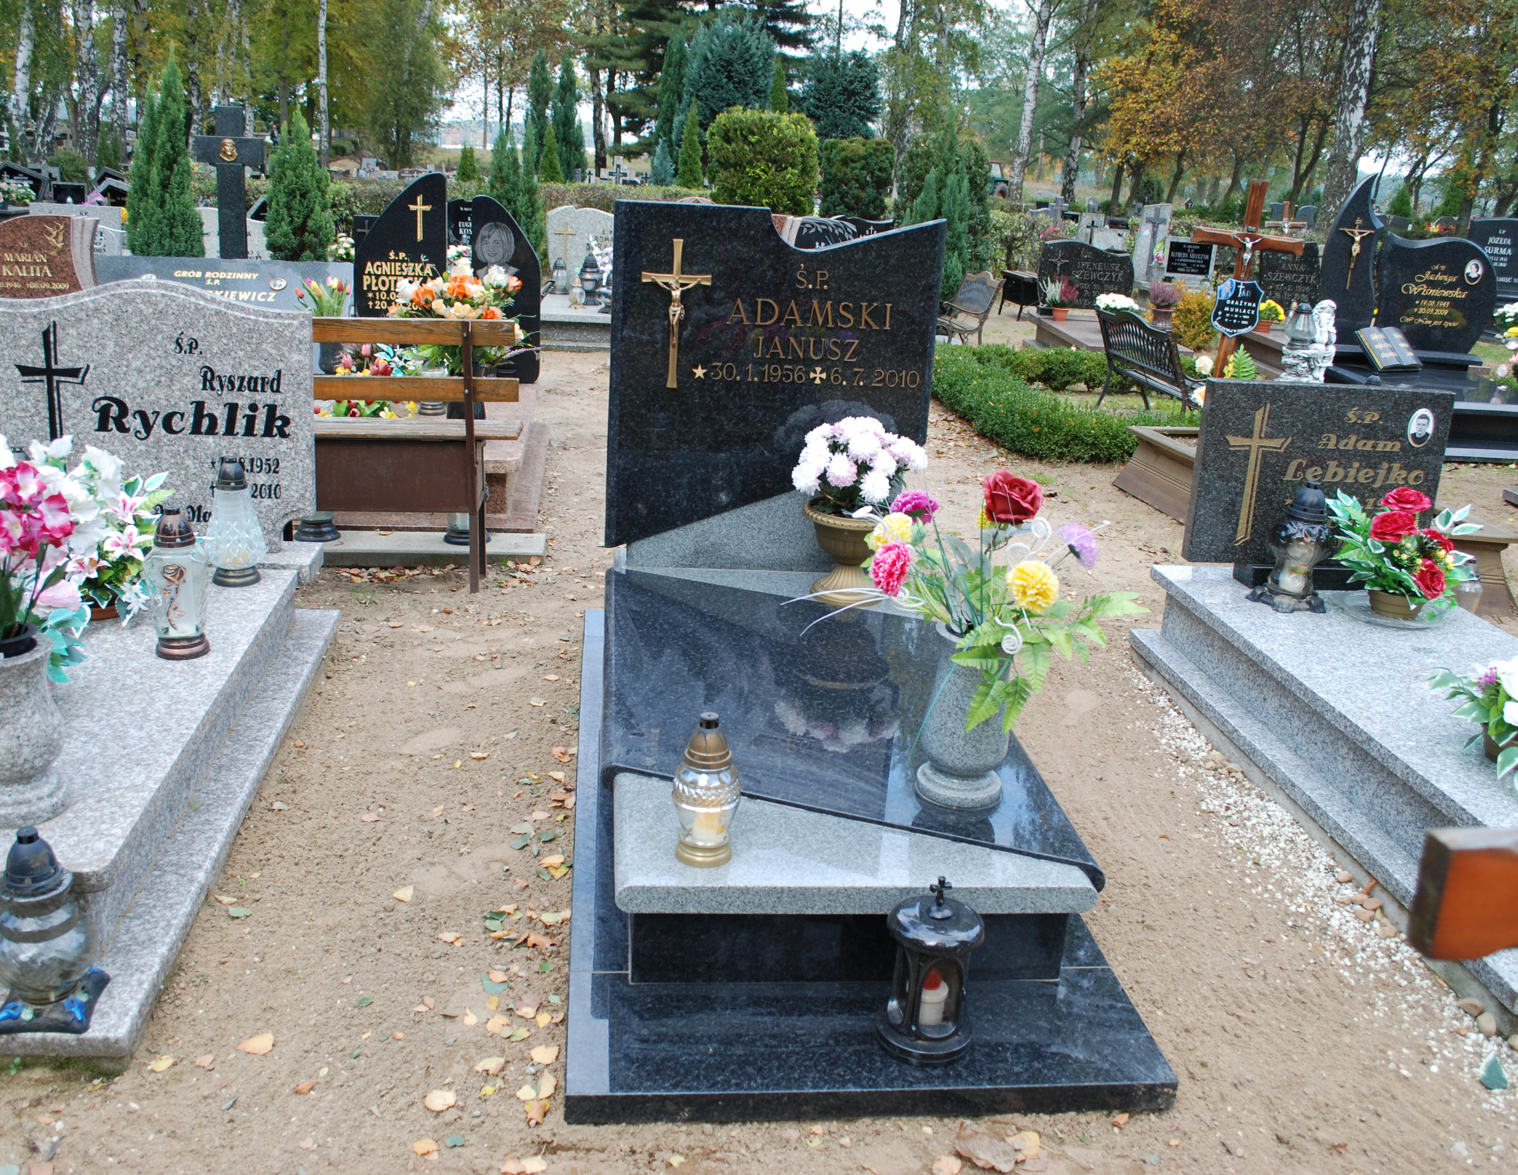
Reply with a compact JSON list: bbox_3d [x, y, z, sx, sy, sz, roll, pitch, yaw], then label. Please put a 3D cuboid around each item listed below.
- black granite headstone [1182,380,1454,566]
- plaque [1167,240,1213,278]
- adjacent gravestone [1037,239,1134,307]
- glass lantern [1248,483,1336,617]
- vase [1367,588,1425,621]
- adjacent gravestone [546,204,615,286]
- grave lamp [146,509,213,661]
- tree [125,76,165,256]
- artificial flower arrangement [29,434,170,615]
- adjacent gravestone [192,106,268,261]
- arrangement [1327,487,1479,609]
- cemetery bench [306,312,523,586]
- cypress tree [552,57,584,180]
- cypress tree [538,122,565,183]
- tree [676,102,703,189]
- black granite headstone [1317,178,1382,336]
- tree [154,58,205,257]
[{"bbox_3d":[1.645,-0.335,3.909,0.740,0.520,0.080,1,14,-6],"label":"black granite headstone"},{"bbox_3d":[4.574,-3.512,13.968,0.520,0.450,0.120,8,8,14],"label":"plaque"},{"bbox_3d":[2.847,-2.721,11.505,0.860,0.570,0.100,1,19,-9],"label":"adjacent gravestone"},{"bbox_3d":[1.558,-0.123,3.781,0.200,0.335,0.200,1,18,-6],"label":"glass lantern"},{"bbox_3d":[1.905,0.040,3.933,0.165,0.085,0.165,1,19,-8],"label":"vase"},{"bbox_3d":[-1.318,-2.788,10.855,0.820,0.670,0.100,1,19,-8],"label":"adjacent gravestone"},{"bbox_3d":[-1.387,-0.013,3.151,0.155,0.370,0.150,1,19,-8],"label":"grave lamp"},{"bbox_3d":[-3.644,-2.143,7.834,0.320,1.730,0.320,1,18,-6],"label":"tree"},{"bbox_3d":[-1.672,-0.149,3.334,0.350,0.450,0.290,1,19,-8],"label":"artificial flower arrangement"},{"bbox_3d":[-3.027,-2.011,7.576,0.410,1.460,0.120,1,18,-6],"label":"adjacent gravestone"},{"bbox_3d":[1.897,-0.105,3.858,0.450,0.360,0.350,1,19,-8],"label":"arrangement"},{"bbox_3d":[-1.427,-0.472,4.405,1.250,0.920,0.440,1,19,-9],"label":"cemetery bench"},{"bbox_3d":[-4.206,-10.029,29.034,0.800,3.080,0.800,1,19,-8],"label":"cypress tree"},{"bbox_3d":[-3.872,-7.760,24.530,0.530,1.680,0.530,1,19,-8],"label":"cypress tree"},{"bbox_3d":[-0.969,-5.913,19.162,0.500,2.200,0.500,1,18,-6],"label":"tree"},{"bbox_3d":[3.870,-2.115,8.581,0.385,1.100,0.100,2,18,-2],"label":"black granite headstone"},{"bbox_3d":[-3.438,-2.189,7.816,0.360,1.850,0.360,1,18,-6],"label":"tree"}]

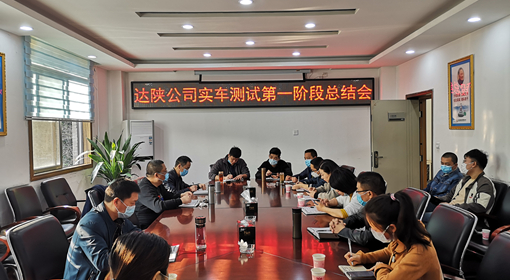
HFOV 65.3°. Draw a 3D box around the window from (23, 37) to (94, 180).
[{"bbox_3d":[-2.638,-0.372,5.536,0.120,1.650,1.840,-1,1,0],"label":"window"}]

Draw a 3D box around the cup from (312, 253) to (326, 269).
[{"bbox_3d":[0.383,0.741,2.378,0.076,0.090,0.076,-1,1,0],"label":"cup"}]

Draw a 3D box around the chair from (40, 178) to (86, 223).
[{"bbox_3d":[-2.105,0.953,4.701,0.610,1.000,0.590,-1,1,12],"label":"chair"}]

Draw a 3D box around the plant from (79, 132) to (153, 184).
[{"bbox_3d":[-2.092,0.641,6.044,1.050,1.500,1.000,-1,1,1],"label":"plant"}]

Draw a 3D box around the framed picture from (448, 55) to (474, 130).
[{"bbox_3d":[2.531,-0.563,4.915,0.030,0.870,0.610,-1,1,0],"label":"framed picture"}]

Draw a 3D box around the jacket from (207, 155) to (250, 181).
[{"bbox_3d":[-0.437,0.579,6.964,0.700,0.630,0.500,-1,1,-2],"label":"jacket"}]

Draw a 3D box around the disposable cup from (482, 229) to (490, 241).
[{"bbox_3d":[2.085,0.856,3.580,0.073,0.086,0.073,-1,1,1],"label":"disposable cup"}]

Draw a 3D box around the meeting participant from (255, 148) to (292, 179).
[{"bbox_3d":[0.321,0.787,7.040,0.600,1.300,0.720,-1,1,2],"label":"meeting participant"}]

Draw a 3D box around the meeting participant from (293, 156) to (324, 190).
[{"bbox_3d":[0.950,0.846,5.773,0.750,1.220,0.520,-1,1,-7],"label":"meeting participant"}]

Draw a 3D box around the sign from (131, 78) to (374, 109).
[{"bbox_3d":[-0.029,-0.899,7.750,4.720,0.520,0.090,-1,1,1],"label":"sign"}]

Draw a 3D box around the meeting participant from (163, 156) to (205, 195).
[{"bbox_3d":[-1.040,0.860,5.568,0.750,1.260,0.560,-1,1,12],"label":"meeting participant"}]

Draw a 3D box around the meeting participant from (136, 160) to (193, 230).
[{"bbox_3d":[-1.057,0.874,4.518,0.750,1.280,0.560,-1,1,-7],"label":"meeting participant"}]

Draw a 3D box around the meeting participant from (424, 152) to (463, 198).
[{"bbox_3d":[2.039,0.764,4.364,0.720,1.260,0.540,-1,1,-22],"label":"meeting participant"}]

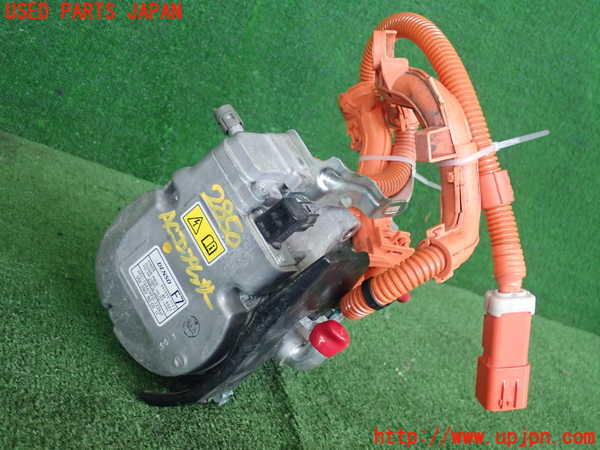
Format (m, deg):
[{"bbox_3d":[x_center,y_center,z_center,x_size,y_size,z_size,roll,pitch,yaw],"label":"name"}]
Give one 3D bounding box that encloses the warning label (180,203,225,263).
[{"bbox_3d":[-0.074,0.007,0.610,0.044,0.021,0.001,58,26,15],"label":"warning label"}]

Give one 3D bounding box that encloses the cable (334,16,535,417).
[{"bbox_3d":[0.104,-0.015,0.650,0.155,0.275,0.240,0,30,0],"label":"cable"}]

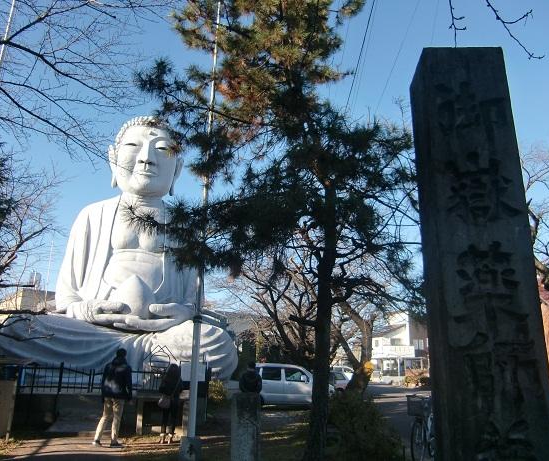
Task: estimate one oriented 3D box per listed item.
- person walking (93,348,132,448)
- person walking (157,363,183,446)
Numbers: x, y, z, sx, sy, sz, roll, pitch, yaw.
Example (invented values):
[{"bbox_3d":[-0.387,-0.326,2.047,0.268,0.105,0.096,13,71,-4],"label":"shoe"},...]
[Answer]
[{"bbox_3d":[-2.834,2.974,8.751,0.570,1.730,0.480,2,-16,-3],"label":"person walking"},{"bbox_3d":[-2.057,3.376,9.751,0.480,1.530,0.380,3,-16,-6],"label":"person walking"}]

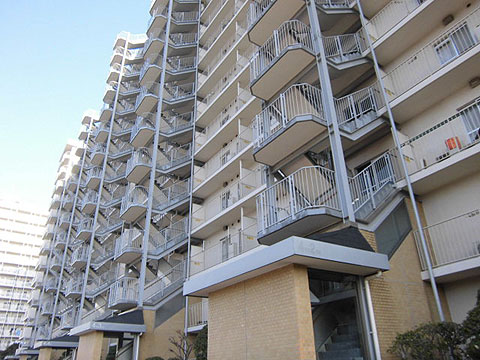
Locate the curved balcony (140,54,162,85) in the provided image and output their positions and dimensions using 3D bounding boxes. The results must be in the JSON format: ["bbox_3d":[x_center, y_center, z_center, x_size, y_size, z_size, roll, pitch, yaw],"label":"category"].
[{"bbox_3d":[-6.526,-7.948,26.538,0.874,1.312,2.448,16,-33,-30],"label":"curved balcony"}]

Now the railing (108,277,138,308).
[{"bbox_3d":[-6.461,6.292,20.012,0.921,1.222,2.540,17,-33,-30],"label":"railing"}]

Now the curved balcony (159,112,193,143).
[{"bbox_3d":[-4.410,-3.706,24.793,2.385,2.836,1.007,16,-33,-30],"label":"curved balcony"}]

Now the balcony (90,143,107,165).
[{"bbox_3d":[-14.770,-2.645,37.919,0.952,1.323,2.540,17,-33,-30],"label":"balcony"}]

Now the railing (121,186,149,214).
[{"bbox_3d":[-6.466,1.399,22.105,0.930,1.180,2.470,17,-33,-31],"label":"railing"}]

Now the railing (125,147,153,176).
[{"bbox_3d":[-6.644,-1.000,23.866,0.921,1.222,2.540,17,-33,-30],"label":"railing"}]

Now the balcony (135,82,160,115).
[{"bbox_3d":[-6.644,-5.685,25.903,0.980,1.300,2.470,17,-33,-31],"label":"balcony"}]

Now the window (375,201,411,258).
[{"bbox_3d":[4.078,1.356,9.551,1.855,2.306,0.106,16,-33,-30],"label":"window"}]

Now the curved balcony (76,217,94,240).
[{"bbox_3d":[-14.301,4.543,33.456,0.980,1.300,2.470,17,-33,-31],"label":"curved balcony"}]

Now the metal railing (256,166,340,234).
[{"bbox_3d":[1.438,0.733,9.871,0.921,1.222,2.540,17,-33,-30],"label":"metal railing"}]

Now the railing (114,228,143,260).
[{"bbox_3d":[-6.358,3.890,20.905,0.974,1.277,2.496,17,-33,-31],"label":"railing"}]

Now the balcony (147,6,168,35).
[{"bbox_3d":[-6.843,-13.046,30.007,0.974,1.277,2.496,17,-33,-31],"label":"balcony"}]

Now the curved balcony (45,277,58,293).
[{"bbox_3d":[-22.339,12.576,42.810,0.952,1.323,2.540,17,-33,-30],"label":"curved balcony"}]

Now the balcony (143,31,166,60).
[{"bbox_3d":[-6.591,-10.294,27.769,0.874,1.312,2.448,16,-33,-30],"label":"balcony"}]

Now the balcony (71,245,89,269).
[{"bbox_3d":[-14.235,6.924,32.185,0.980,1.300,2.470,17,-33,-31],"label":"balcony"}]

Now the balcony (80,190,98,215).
[{"bbox_3d":[-14.341,2.179,34.713,0.974,1.277,2.496,17,-33,-31],"label":"balcony"}]

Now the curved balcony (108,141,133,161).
[{"bbox_3d":[-12.849,-2.963,38.609,2.394,2.037,1.120,17,-33,-30],"label":"curved balcony"}]

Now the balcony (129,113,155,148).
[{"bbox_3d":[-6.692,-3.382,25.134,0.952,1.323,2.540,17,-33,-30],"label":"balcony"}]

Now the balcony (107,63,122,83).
[{"bbox_3d":[-14.756,-12.338,42.514,0.974,1.277,2.496,17,-33,-31],"label":"balcony"}]

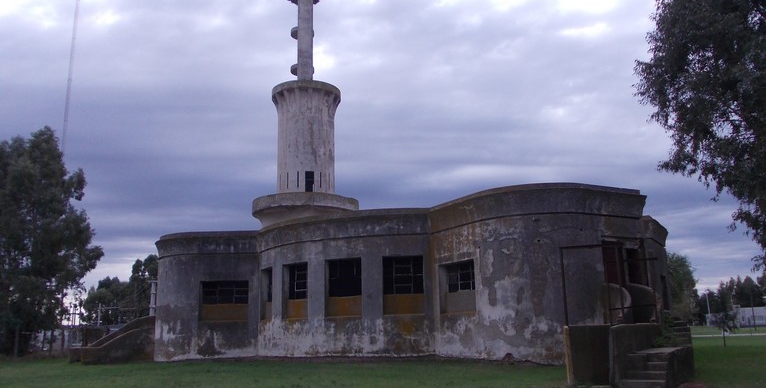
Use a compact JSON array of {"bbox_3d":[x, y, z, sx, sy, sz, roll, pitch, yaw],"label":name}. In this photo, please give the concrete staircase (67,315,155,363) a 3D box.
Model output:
[{"bbox_3d":[-14.114,7.697,32.777,3.800,2.250,2.000,9,-16,-40],"label":"concrete staircase"}]

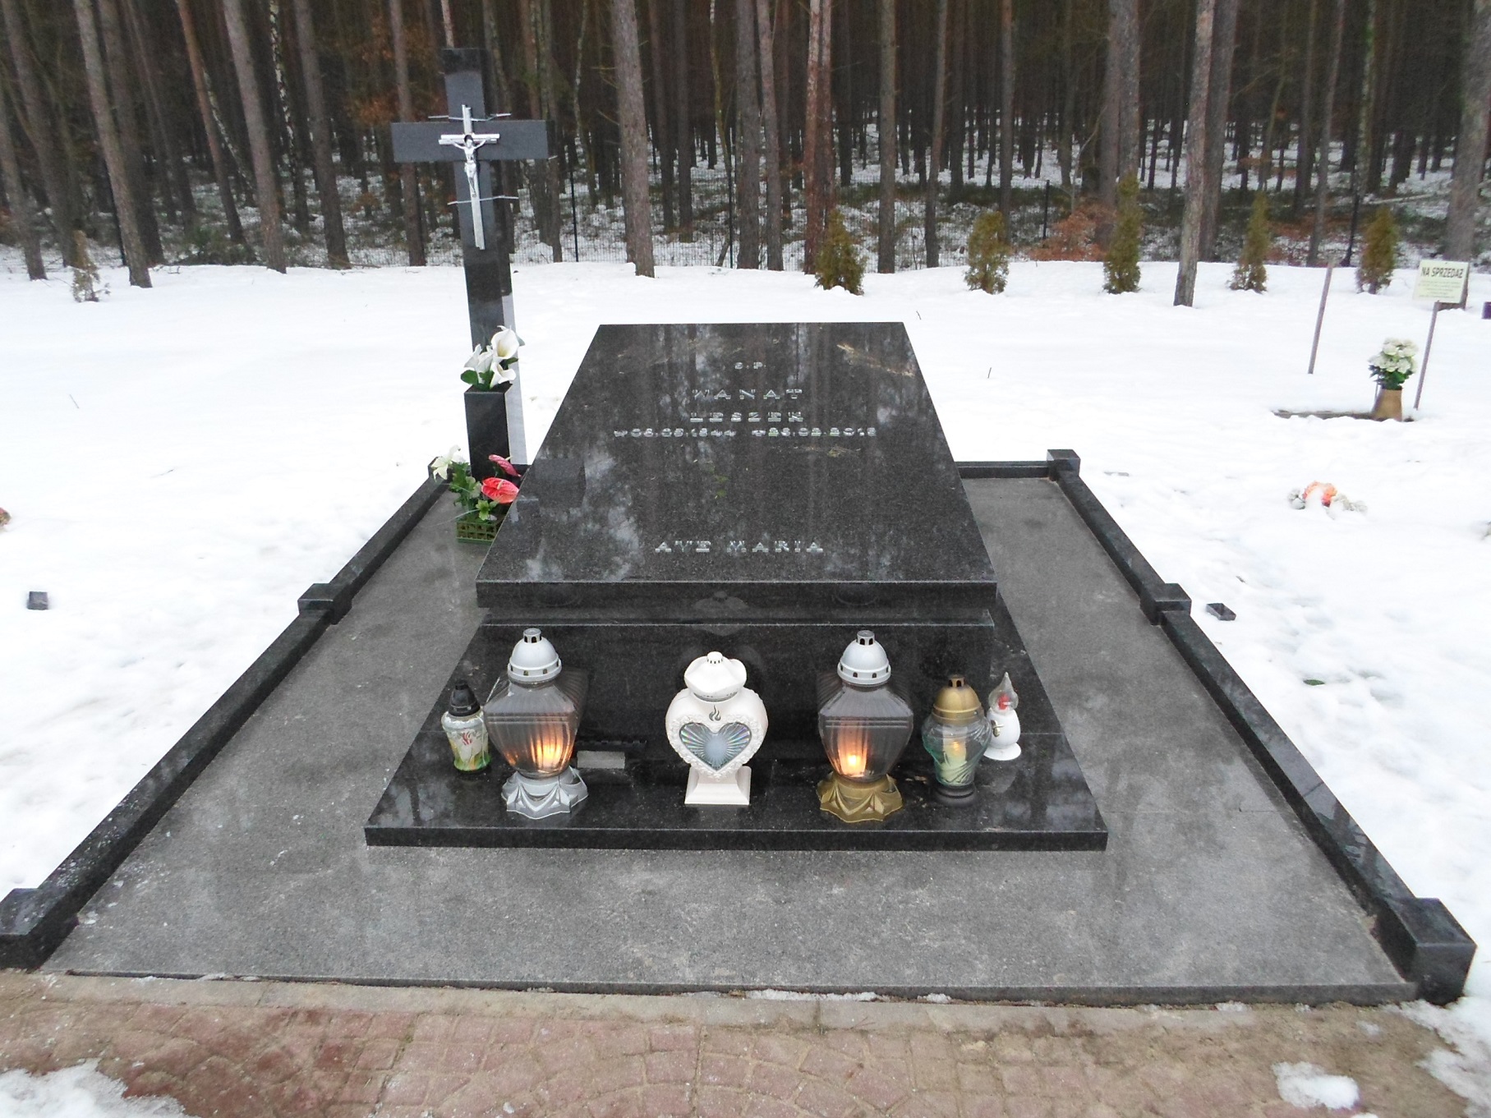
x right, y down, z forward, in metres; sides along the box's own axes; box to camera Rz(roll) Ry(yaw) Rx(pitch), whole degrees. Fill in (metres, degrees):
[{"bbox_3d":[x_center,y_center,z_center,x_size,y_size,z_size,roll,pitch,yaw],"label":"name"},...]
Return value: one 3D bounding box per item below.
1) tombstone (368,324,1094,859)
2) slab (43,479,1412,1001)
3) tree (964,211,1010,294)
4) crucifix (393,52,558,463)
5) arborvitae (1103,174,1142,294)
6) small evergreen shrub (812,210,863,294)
[{"bbox_3d":[0.002,-0.145,2.852,1.391,0.641,2.073,0,23,2],"label":"tombstone"},{"bbox_3d":[-0.022,0.211,2.885,2.236,0.041,2.543,0,23,2],"label":"slab"},{"bbox_3d":[1.870,-2.366,8.279,0.362,0.626,0.362,0,23,2],"label":"tree"},{"bbox_3d":[-0.922,-1.016,3.824,0.532,1.484,0.141,0,23,2],"label":"crucifix"},{"bbox_3d":[2.891,-2.481,8.163,0.298,0.894,0.298,0,23,2],"label":"arborvitae"},{"bbox_3d":[0.727,-2.395,8.367,0.393,0.648,0.393,0,23,2],"label":"small evergreen shrub"}]

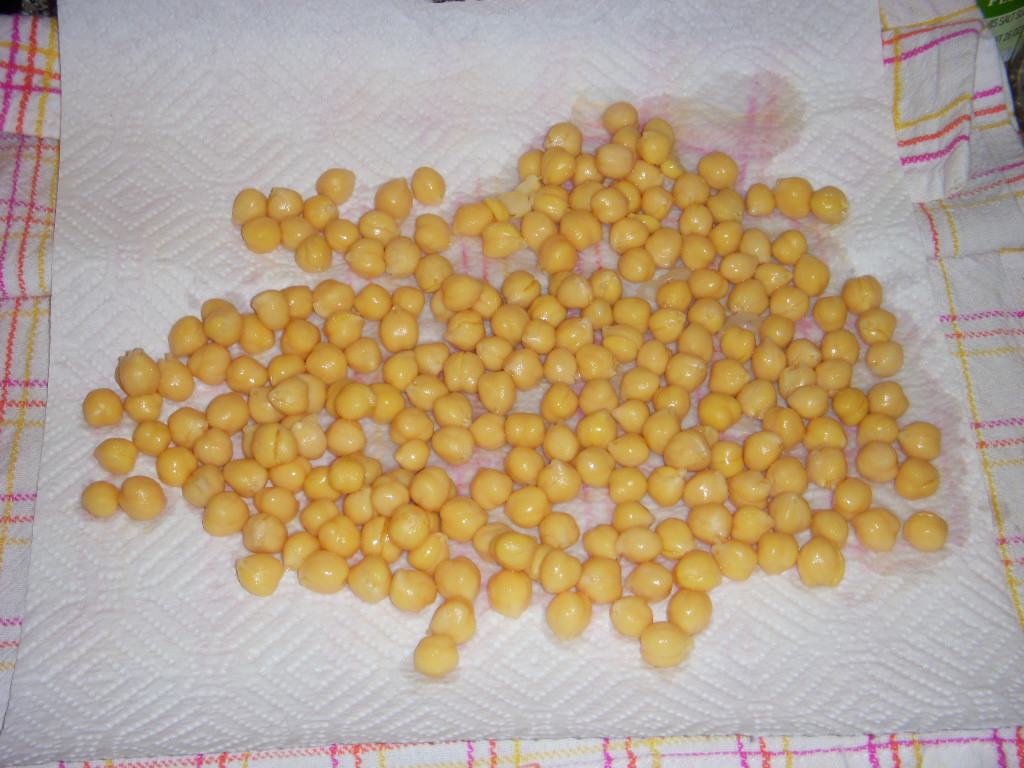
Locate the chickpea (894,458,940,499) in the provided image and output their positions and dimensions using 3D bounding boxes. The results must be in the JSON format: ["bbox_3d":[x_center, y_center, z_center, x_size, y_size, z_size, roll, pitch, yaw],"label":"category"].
[{"bbox_3d":[0.117,0.027,0.565,0.013,0.012,0.012,-1,57,0],"label":"chickpea"}]

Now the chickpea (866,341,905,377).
[{"bbox_3d":[0.113,-0.008,0.592,0.011,0.010,0.011,0,56,-3],"label":"chickpea"}]

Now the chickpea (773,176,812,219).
[{"bbox_3d":[0.089,-0.059,0.621,0.012,0.013,0.014,-1,57,0],"label":"chickpea"}]

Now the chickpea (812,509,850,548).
[{"bbox_3d":[0.091,0.042,0.556,0.011,0.011,0.011,-1,57,0],"label":"chickpea"}]

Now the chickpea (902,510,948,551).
[{"bbox_3d":[0.118,0.042,0.558,0.013,0.011,0.012,0,56,-3],"label":"chickpea"}]

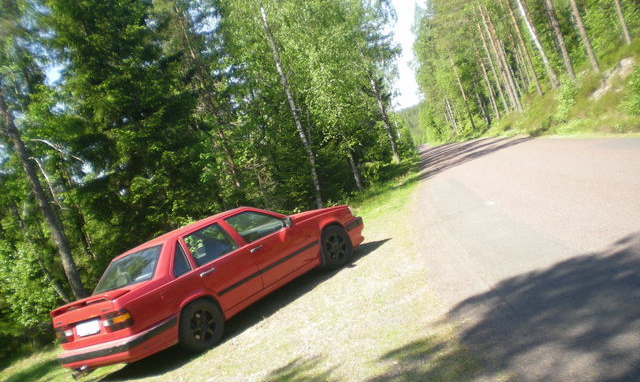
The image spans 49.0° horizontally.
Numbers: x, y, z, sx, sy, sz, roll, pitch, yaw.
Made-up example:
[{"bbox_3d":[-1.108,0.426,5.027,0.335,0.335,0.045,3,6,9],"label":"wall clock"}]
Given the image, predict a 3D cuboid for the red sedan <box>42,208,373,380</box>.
[{"bbox_3d":[-1.314,1.047,9.691,1.770,1.390,4.660,-19,4,42],"label":"red sedan"}]

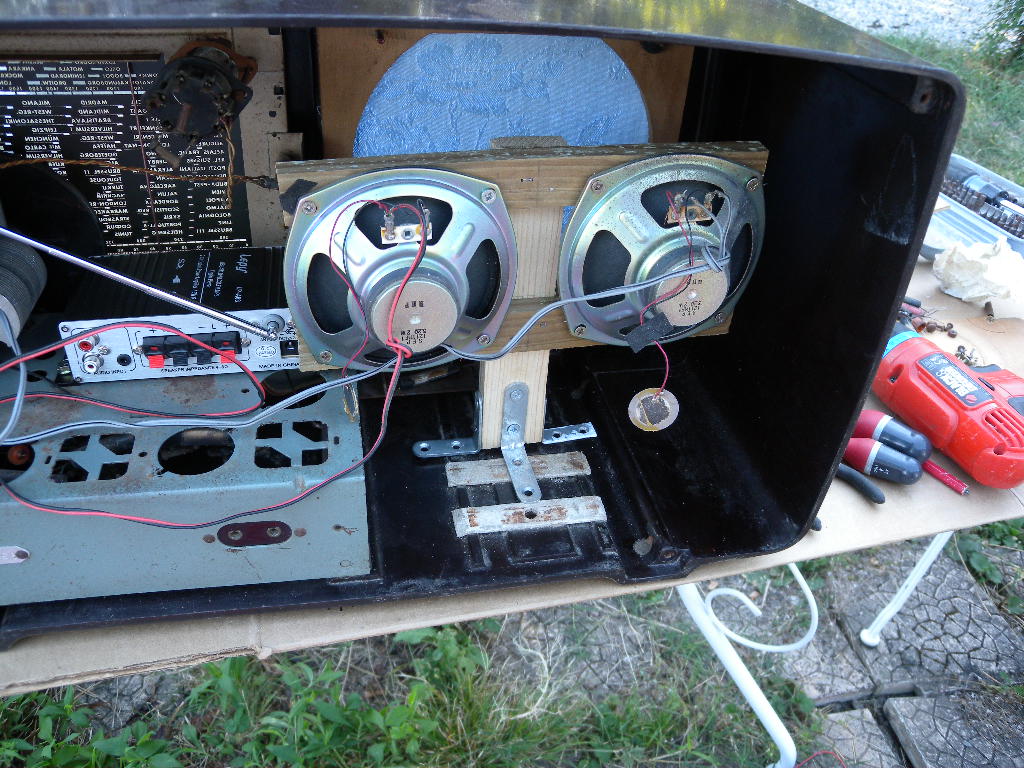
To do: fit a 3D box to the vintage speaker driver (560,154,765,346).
[{"bbox_3d":[0.088,-0.058,0.444,0.120,0.120,0.042,-6,38,-12],"label":"vintage speaker driver"}]

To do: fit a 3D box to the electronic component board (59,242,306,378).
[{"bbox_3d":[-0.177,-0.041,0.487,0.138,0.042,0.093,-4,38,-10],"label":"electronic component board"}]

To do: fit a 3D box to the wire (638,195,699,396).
[{"bbox_3d":[0.078,-0.046,0.436,0.029,0.099,0.044,-6,38,-12],"label":"wire"}]

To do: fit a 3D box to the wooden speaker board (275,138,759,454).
[{"bbox_3d":[0.005,-0.040,0.477,0.251,0.200,0.026,-6,38,-12],"label":"wooden speaker board"}]

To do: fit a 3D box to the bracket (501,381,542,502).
[{"bbox_3d":[0.007,0.035,0.501,0.015,0.054,0.051,-6,38,-12],"label":"bracket"}]

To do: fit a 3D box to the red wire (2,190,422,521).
[{"bbox_3d":[-0.148,-0.014,0.392,0.226,0.128,0.103,-6,38,-12],"label":"red wire"}]

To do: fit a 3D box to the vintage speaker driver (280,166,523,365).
[{"bbox_3d":[-0.052,-0.043,0.415,0.120,0.120,0.042,-6,38,-12],"label":"vintage speaker driver"}]

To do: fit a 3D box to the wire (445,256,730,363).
[{"bbox_3d":[0.037,-0.041,0.434,0.149,0.067,0.037,-6,38,-12],"label":"wire"}]

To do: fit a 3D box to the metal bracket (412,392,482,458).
[{"bbox_3d":[-0.041,0.022,0.520,0.046,0.049,0.015,-6,38,-12],"label":"metal bracket"}]

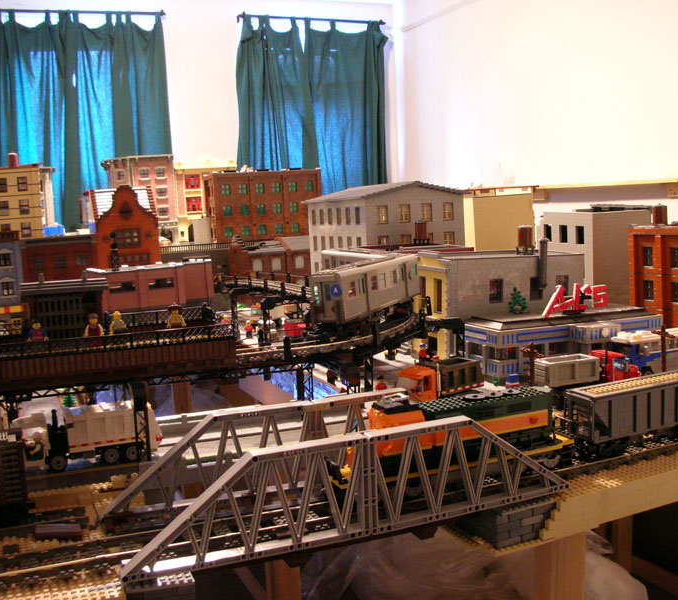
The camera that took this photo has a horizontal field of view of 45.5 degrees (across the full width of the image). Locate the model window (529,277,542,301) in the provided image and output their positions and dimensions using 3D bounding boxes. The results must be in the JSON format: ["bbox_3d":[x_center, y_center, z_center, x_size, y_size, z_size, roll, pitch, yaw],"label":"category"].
[{"bbox_3d":[0.396,-0.023,1.629,0.032,0.048,0.010,-5,7,-23],"label":"model window"}]

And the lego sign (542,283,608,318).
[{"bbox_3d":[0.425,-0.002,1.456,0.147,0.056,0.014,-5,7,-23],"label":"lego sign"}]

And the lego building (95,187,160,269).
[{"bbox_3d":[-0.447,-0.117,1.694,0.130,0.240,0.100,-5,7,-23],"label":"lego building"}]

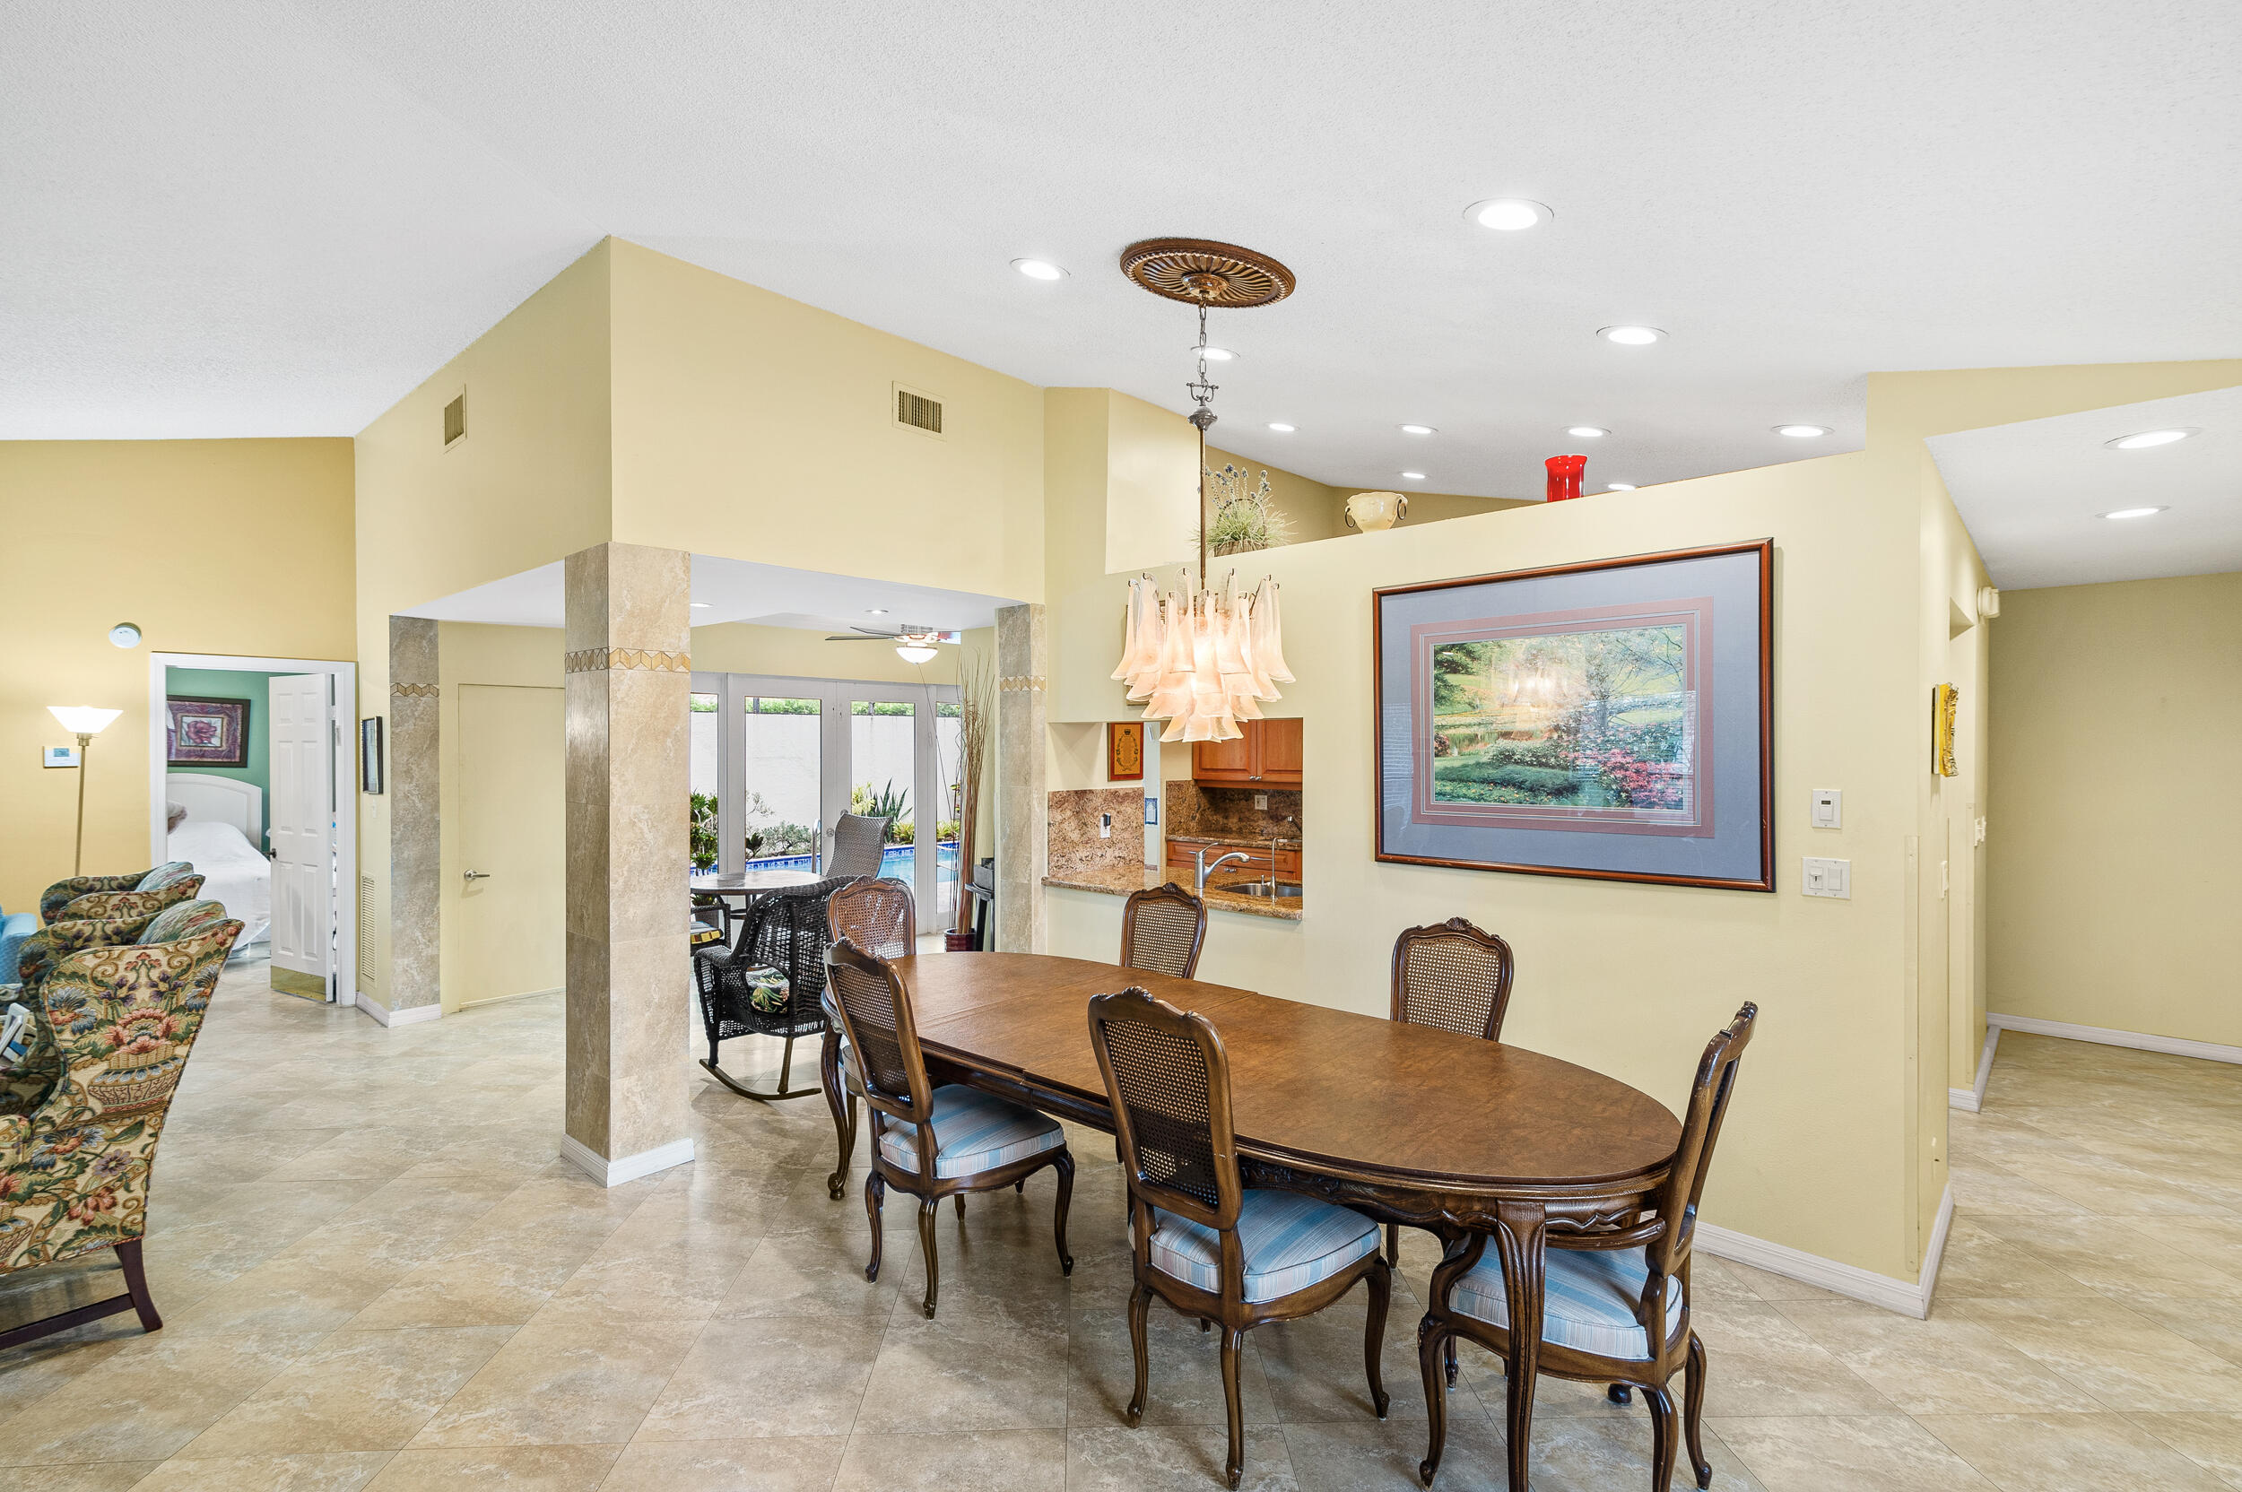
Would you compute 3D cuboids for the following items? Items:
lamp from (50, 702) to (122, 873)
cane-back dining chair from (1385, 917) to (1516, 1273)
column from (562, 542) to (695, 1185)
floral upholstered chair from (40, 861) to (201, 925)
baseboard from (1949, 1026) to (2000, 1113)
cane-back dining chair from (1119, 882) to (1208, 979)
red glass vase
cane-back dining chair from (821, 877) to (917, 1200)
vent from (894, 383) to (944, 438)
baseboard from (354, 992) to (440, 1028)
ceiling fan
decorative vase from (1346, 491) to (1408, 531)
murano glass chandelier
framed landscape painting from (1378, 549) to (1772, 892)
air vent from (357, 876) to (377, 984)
[{"bbox_3d":[-5.354,0.690,5.120,0.280,1.820,0.280,0,0,43],"label":"lamp"},{"bbox_3d":[0.835,1.065,2.861,0.540,1.080,0.600,0,0,44],"label":"cane-back dining chair"},{"bbox_3d":[-1.925,0.432,3.906,0.450,2.364,0.320,0,0,44],"label":"column"},{"bbox_3d":[-4.088,1.056,3.799,0.760,1.110,0.840,0,0,43],"label":"floral upholstered chair"},{"bbox_3d":[4.310,1.549,4.999,0.110,0.094,1.760,0,0,44],"label":"baseboard"},{"bbox_3d":[-0.033,1.068,3.656,0.530,1.070,0.620,0,0,43],"label":"cane-back dining chair"},{"bbox_3d":[1.596,-0.946,3.572,0.155,0.190,0.155,0,0,44],"label":"red glass vase"},{"bbox_3d":[-0.809,1.071,3.813,0.610,1.080,0.560,0,0,44],"label":"cane-back dining chair"},{"bbox_3d":[-0.931,-1.556,4.640,0.020,0.200,0.300,0,0,44],"label":"vent"},{"bbox_3d":[-4.379,1.563,6.039,0.760,0.100,0.260,0,0,43],"label":"baseboard"},{"bbox_3d":[-1.422,-0.785,7.000,1.300,0.420,1.300,0,0,44],"label":"ceiling fan"},{"bbox_3d":[1.065,-0.947,4.106,0.250,0.190,0.220,0,0,44],"label":"decorative vase"},{"bbox_3d":[0.246,-0.733,2.965,0.550,1.450,0.550,0,0,0],"label":"murano glass chandelier"},{"bbox_3d":[1.486,-0.083,3.455,1.335,1.070,0.035,0,0,43],"label":"framed landscape painting"},{"bbox_3d":[-4.580,1.110,6.060,0.500,0.660,0.025,0,0,43],"label":"air vent"}]

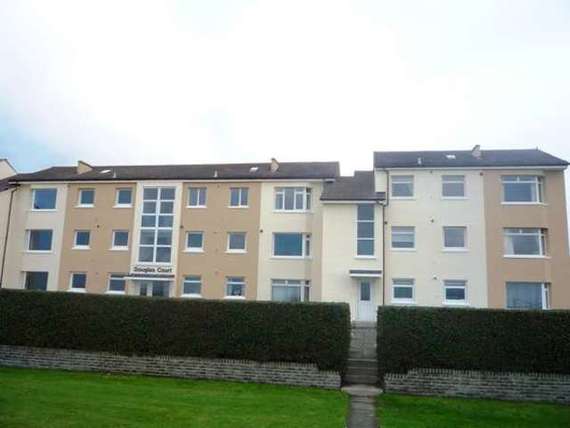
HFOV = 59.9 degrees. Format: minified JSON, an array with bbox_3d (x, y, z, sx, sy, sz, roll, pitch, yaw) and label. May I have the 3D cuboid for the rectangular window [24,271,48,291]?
[{"bbox_3d":[-15.480,4.296,30.760,1.701,1.420,0.200,0,-10,10],"label":"rectangular window"}]

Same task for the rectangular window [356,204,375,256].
[{"bbox_3d":[4.010,0.860,24.559,0.940,2.673,0.130,0,-8,10],"label":"rectangular window"}]

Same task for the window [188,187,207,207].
[{"bbox_3d":[-5.259,-1.010,29.922,1.203,1.265,0.150,0,-10,10],"label":"window"}]

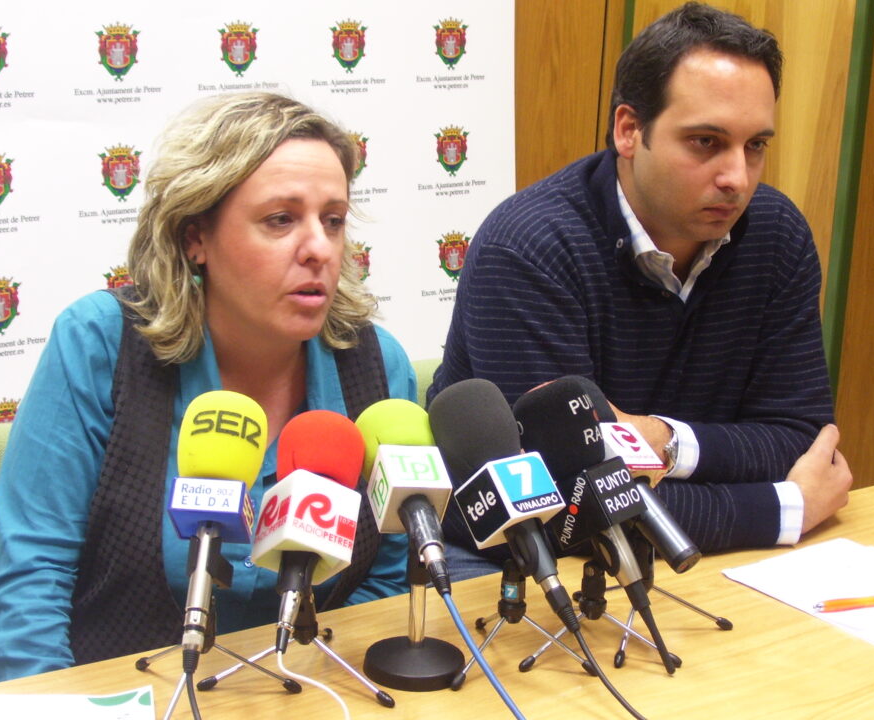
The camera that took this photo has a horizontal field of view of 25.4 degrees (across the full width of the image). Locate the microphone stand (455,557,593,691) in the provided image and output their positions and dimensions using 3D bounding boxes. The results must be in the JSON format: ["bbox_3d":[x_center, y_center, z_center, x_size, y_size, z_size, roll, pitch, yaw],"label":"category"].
[{"bbox_3d":[0.064,0.217,1.781,0.142,0.118,0.126,-2,16,-18],"label":"microphone stand"}]

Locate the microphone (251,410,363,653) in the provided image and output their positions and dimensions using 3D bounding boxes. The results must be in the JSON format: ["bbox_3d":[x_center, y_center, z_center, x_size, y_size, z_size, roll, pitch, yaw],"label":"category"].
[{"bbox_3d":[-0.112,0.149,1.678,0.079,0.223,0.079,23,-33,-23],"label":"microphone"}]

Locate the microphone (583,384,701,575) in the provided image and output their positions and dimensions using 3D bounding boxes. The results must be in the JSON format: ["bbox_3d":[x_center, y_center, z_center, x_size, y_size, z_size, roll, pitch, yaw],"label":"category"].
[{"bbox_3d":[0.174,0.109,1.850,0.078,0.078,0.220,-9,52,-47],"label":"microphone"}]

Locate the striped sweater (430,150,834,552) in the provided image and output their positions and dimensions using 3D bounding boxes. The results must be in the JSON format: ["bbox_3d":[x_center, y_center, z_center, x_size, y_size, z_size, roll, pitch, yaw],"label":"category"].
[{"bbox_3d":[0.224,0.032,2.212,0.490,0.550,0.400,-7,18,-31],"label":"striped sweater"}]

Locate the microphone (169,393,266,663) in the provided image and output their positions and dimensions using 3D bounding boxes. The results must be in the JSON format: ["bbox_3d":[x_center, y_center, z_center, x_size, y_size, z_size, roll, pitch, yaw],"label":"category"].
[{"bbox_3d":[-0.194,0.142,1.663,0.079,0.244,0.079,3,-30,6],"label":"microphone"}]

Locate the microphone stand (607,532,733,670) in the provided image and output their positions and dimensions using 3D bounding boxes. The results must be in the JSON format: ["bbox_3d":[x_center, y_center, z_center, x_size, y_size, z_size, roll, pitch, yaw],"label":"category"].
[{"bbox_3d":[0.192,0.210,1.828,0.158,0.120,0.140,8,16,17],"label":"microphone stand"}]

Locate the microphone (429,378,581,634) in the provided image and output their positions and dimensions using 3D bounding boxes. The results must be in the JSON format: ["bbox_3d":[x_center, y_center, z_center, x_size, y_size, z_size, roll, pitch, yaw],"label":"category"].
[{"bbox_3d":[0.069,0.134,1.737,0.079,0.242,0.079,-10,-24,-36],"label":"microphone"}]

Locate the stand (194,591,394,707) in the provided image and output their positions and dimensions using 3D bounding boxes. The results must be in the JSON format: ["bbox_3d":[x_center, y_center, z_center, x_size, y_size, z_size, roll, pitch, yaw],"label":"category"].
[{"bbox_3d":[-0.108,0.228,1.734,0.168,0.105,0.148,6,16,9],"label":"stand"}]

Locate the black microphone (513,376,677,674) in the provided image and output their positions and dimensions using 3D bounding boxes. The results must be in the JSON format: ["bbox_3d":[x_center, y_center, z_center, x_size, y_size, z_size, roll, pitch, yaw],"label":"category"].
[{"bbox_3d":[0.152,0.152,1.777,0.080,0.274,0.080,-31,-9,38],"label":"black microphone"}]

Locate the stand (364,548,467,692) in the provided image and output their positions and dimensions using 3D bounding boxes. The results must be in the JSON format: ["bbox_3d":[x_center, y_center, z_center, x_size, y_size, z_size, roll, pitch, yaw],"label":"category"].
[{"bbox_3d":[-0.017,0.226,1.720,0.092,0.125,0.092,2,15,-3],"label":"stand"}]

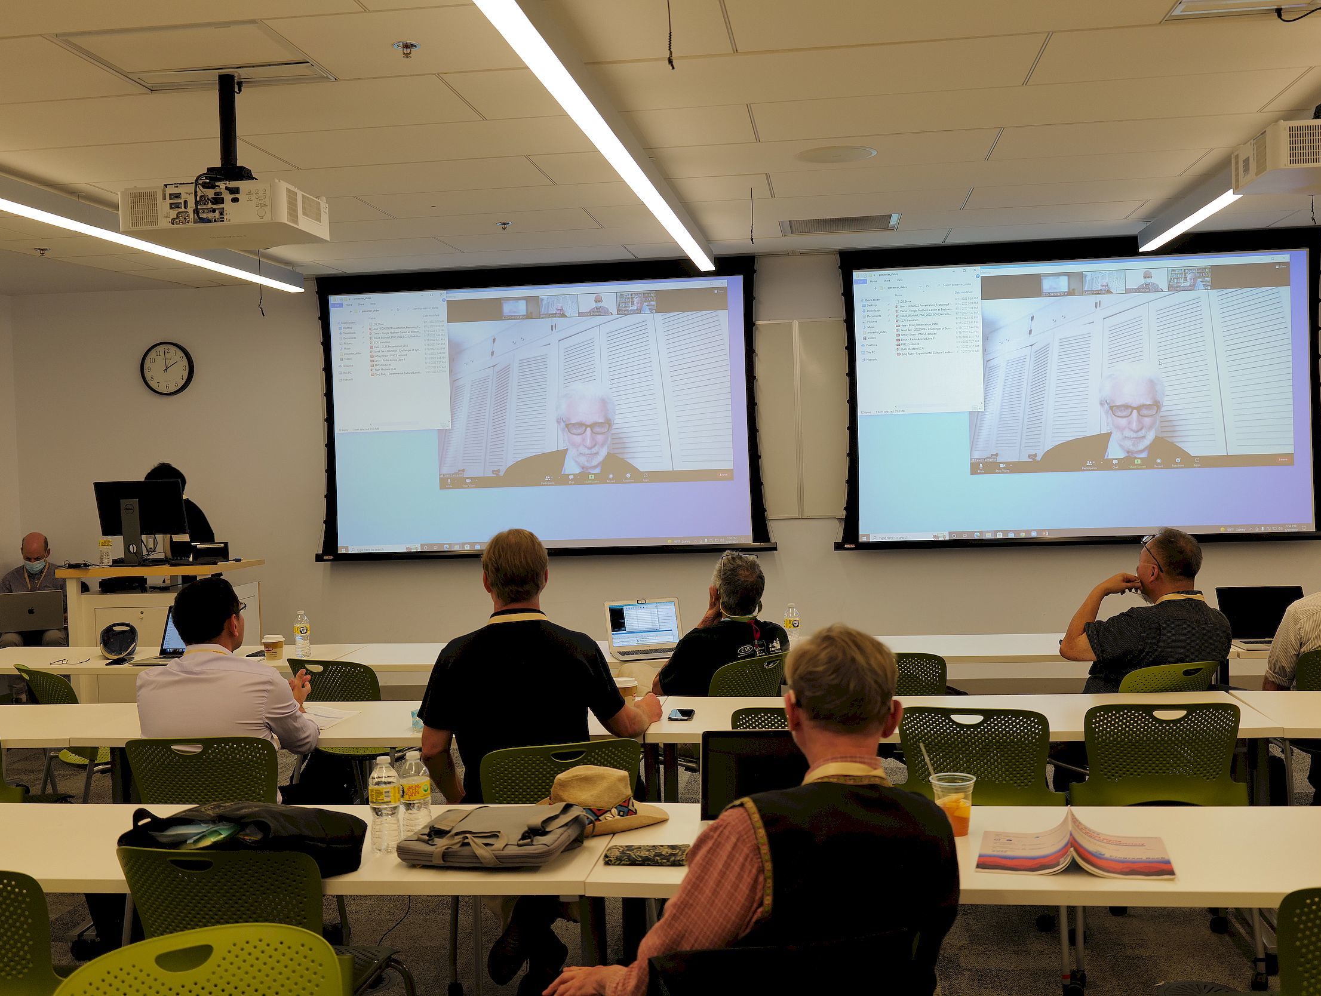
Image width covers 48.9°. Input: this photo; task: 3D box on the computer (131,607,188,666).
[{"bbox_3d":[-2.049,0.596,6.260,0.330,0.224,0.312,-1,2,13],"label":"computer"}]

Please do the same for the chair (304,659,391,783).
[{"bbox_3d":[-1.153,1.019,5.683,0.520,0.830,0.560,-1,2,33],"label":"chair"}]

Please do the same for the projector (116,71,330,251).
[{"bbox_3d":[-1.287,-1.012,4.306,0.500,0.477,0.420,-2,2,9],"label":"projector"}]

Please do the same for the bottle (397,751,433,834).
[{"bbox_3d":[-0.538,0.658,3.191,0.066,0.203,0.066,-2,2,7],"label":"bottle"}]

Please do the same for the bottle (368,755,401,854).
[{"bbox_3d":[-0.594,0.657,3.120,0.066,0.203,0.066,-2,2,7],"label":"bottle"}]

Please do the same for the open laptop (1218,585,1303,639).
[{"bbox_3d":[2.440,0.474,5.766,0.348,0.220,0.330,-2,2,7],"label":"open laptop"}]

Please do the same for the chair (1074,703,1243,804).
[{"bbox_3d":[1.472,0.985,4.366,0.530,0.820,0.540,-2,2,7],"label":"chair"}]

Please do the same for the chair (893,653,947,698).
[{"bbox_3d":[0.848,0.967,5.546,0.570,0.820,0.550,-2,2,7],"label":"chair"}]

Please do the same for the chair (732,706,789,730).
[{"bbox_3d":[0.467,1.005,4.425,0.520,0.830,0.560,-2,2,5],"label":"chair"}]

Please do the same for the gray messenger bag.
[{"bbox_3d":[-0.343,0.723,3.107,0.350,0.070,0.315,-1,2,12],"label":"gray messenger bag"}]

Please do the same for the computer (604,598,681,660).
[{"bbox_3d":[-0.031,0.542,5.976,0.325,0.216,0.310,-2,2,-16],"label":"computer"}]

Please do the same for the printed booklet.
[{"bbox_3d":[0.836,0.693,2.944,0.375,0.063,0.288,-1,2,14],"label":"printed booklet"}]

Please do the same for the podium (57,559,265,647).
[{"bbox_3d":[-2.741,0.885,8.296,1.000,1.037,0.780,-2,2,7],"label":"podium"}]

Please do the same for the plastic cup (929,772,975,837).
[{"bbox_3d":[0.625,0.658,3.108,0.098,0.120,0.098,-2,2,7],"label":"plastic cup"}]

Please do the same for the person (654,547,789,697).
[{"bbox_3d":[0.211,0.791,5.582,0.570,1.210,0.740,-3,2,-35],"label":"person"}]

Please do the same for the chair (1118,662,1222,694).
[{"bbox_3d":[1.619,0.950,4.961,0.520,0.830,0.560,-3,2,-25],"label":"chair"}]

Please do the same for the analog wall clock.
[{"bbox_3d":[-3.144,-0.824,9.263,0.338,0.338,0.050,-2,2,7],"label":"analog wall clock"}]

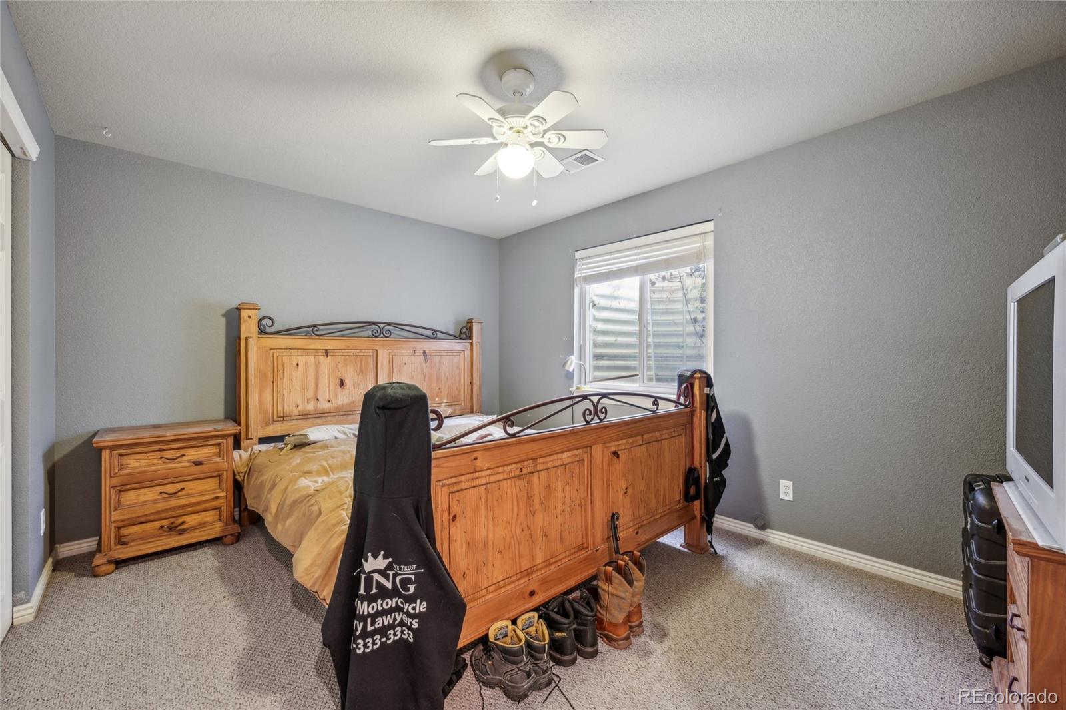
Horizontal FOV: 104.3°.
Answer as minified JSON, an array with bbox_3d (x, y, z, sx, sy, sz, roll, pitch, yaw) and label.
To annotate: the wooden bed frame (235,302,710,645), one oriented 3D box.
[{"bbox_3d":[-0.494,0.405,2.694,2.040,1.550,2.400,0,0,-42],"label":"wooden bed frame"}]

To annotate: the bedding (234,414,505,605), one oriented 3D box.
[{"bbox_3d":[-0.536,0.755,2.696,2.050,0.490,2.100,0,0,-42],"label":"bedding"}]

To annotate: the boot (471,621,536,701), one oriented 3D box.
[{"bbox_3d":[-0.134,1.085,1.546,0.295,0.190,0.112,0,0,44],"label":"boot"}]

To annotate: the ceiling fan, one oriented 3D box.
[{"bbox_3d":[-0.070,-1.020,1.870,0.820,0.460,0.790,0,0,0],"label":"ceiling fan"}]

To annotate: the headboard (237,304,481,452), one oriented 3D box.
[{"bbox_3d":[-1.273,0.405,3.547,2.040,1.550,0.120,0,0,-42],"label":"headboard"}]

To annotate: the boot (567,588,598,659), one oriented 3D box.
[{"bbox_3d":[0.118,1.075,1.743,0.112,0.210,0.295,0,0,-41],"label":"boot"}]

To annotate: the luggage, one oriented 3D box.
[{"bbox_3d":[1.915,0.832,1.528,0.480,0.695,0.280,0,0,45],"label":"luggage"}]

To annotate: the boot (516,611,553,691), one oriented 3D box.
[{"bbox_3d":[-0.068,1.085,1.589,0.112,0.190,0.295,0,0,-42],"label":"boot"}]

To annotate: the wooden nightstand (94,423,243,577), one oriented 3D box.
[{"bbox_3d":[-2.219,0.820,2.566,0.650,0.720,0.410,0,0,-40],"label":"wooden nightstand"}]

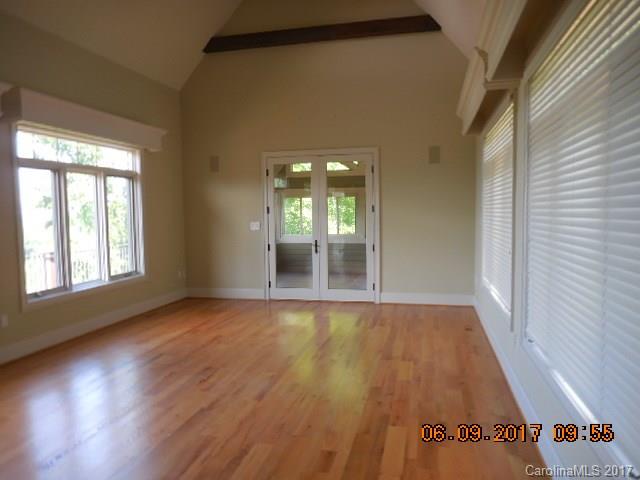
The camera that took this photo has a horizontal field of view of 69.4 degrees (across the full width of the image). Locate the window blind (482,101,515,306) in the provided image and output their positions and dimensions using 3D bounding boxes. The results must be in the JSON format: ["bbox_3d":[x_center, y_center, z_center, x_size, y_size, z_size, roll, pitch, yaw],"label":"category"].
[{"bbox_3d":[1.906,-0.334,5.013,0.050,1.840,2.100,0,4,13],"label":"window blind"}]

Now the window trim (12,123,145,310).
[{"bbox_3d":[-3.034,-0.328,6.079,0.085,2.000,2.230,0,4,13],"label":"window trim"}]

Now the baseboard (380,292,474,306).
[{"bbox_3d":[1.719,0.968,7.469,1.468,0.177,0.020,0,4,13],"label":"baseboard"}]

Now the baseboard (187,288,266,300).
[{"bbox_3d":[-1.691,0.960,8.286,1.525,0.177,0.020,0,4,13],"label":"baseboard"}]

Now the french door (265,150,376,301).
[{"bbox_3d":[0.022,-0.221,7.838,2.000,2.546,0.110,0,4,13],"label":"french door"}]

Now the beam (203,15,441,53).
[{"bbox_3d":[-0.060,-3.350,7.543,3.955,0.202,0.145,0,4,13],"label":"beam"}]

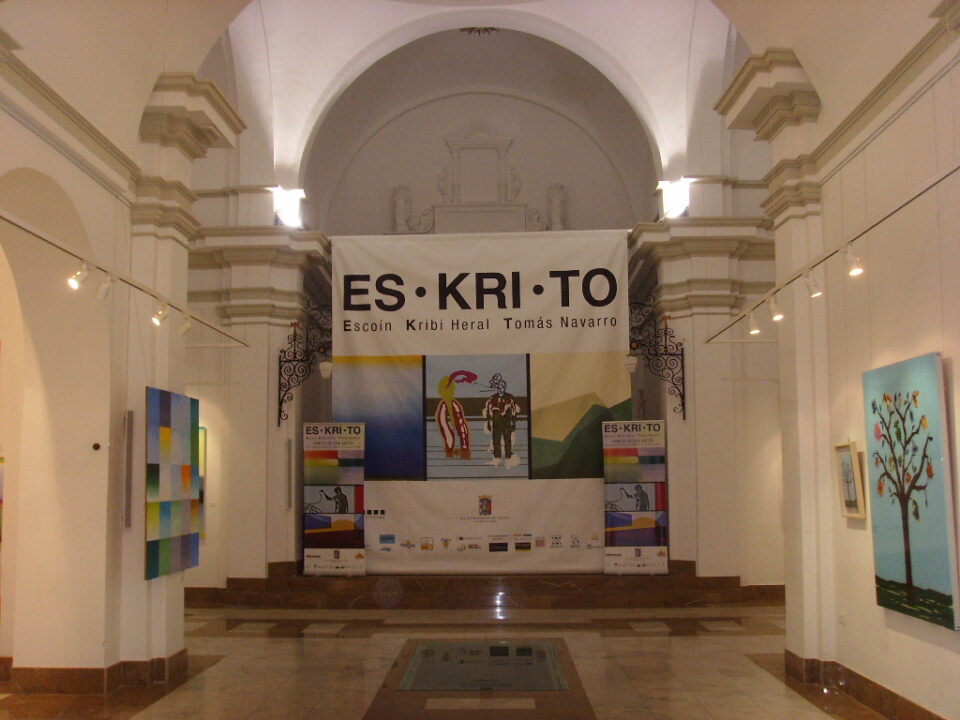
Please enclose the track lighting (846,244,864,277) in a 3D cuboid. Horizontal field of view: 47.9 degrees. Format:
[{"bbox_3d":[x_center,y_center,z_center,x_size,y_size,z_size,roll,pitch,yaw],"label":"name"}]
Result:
[{"bbox_3d":[2.307,-0.611,6.646,0.085,0.185,0.095,3,-7,-32],"label":"track lighting"}]

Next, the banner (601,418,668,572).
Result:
[{"bbox_3d":[2.046,1.807,14.250,0.835,2.020,0.160,-1,-6,1],"label":"banner"}]

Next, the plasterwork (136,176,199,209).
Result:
[{"bbox_3d":[-2.616,-1.343,9.090,0.312,0.181,0.784,-1,-6,1],"label":"plasterwork"}]

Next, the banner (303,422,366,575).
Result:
[{"bbox_3d":[-1.931,1.837,14.326,0.825,2.020,0.160,-1,-6,1],"label":"banner"}]

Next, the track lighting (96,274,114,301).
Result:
[{"bbox_3d":[-2.482,-0.481,7.170,0.110,0.165,0.085,1,-6,-14],"label":"track lighting"}]

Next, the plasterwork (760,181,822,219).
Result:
[{"bbox_3d":[2.557,-1.263,8.846,0.291,0.181,0.844,-1,-6,1],"label":"plasterwork"}]

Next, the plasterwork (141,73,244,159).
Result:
[{"bbox_3d":[-2.423,-1.960,9.104,0.573,0.402,1.367,-1,-6,1],"label":"plasterwork"}]

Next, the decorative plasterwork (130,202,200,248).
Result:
[{"bbox_3d":[-2.629,-1.099,9.059,0.362,0.251,0.834,-1,-6,1],"label":"decorative plasterwork"}]

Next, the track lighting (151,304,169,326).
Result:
[{"bbox_3d":[-2.460,-0.342,8.300,0.085,0.160,0.115,-6,-9,42],"label":"track lighting"}]

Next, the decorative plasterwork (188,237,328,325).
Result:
[{"bbox_3d":[-2.819,-1.011,14.091,1.683,1.168,0.841,-1,-6,1],"label":"decorative plasterwork"}]

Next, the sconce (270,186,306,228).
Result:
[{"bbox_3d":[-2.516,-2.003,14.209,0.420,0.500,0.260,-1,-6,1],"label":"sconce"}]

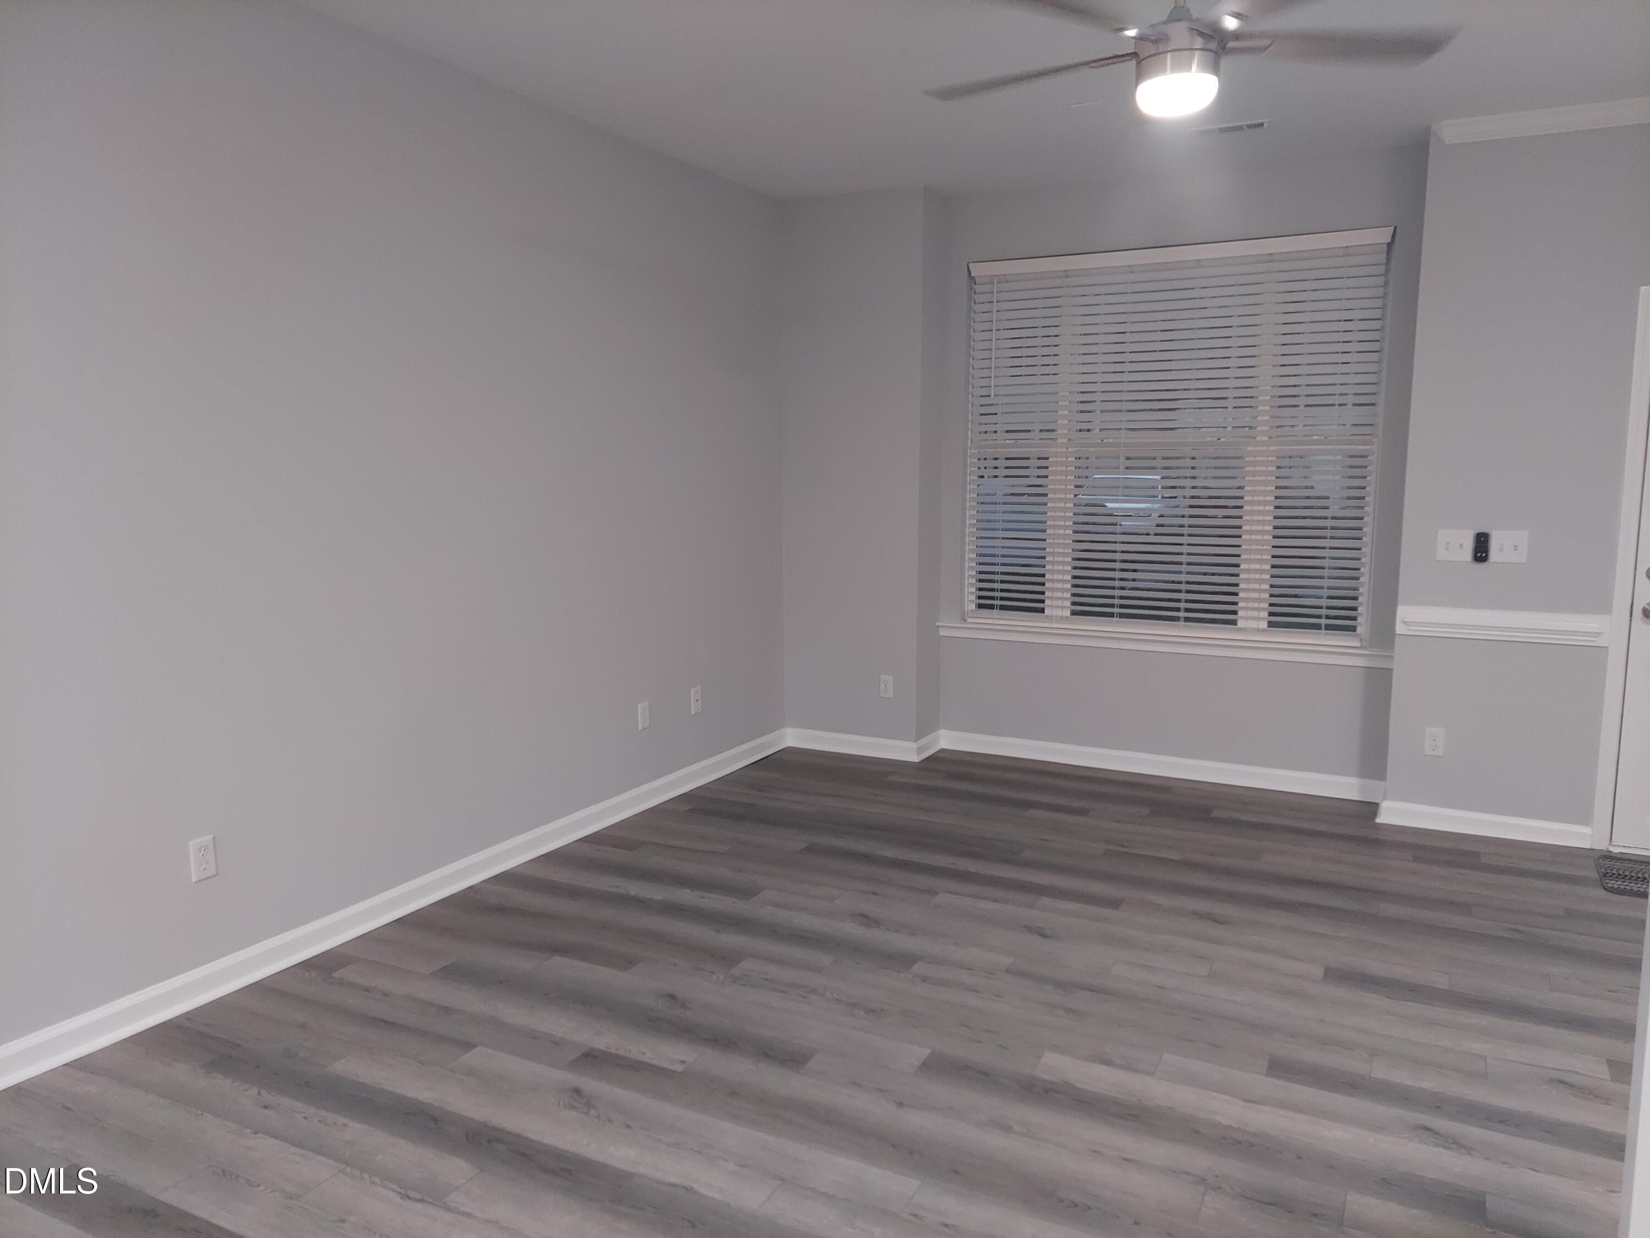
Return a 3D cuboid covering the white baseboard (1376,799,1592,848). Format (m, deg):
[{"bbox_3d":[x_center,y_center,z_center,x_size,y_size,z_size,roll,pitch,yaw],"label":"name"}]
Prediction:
[{"bbox_3d":[2.601,0.811,4.541,0.742,0.093,0.020,4,9,27],"label":"white baseboard"}]

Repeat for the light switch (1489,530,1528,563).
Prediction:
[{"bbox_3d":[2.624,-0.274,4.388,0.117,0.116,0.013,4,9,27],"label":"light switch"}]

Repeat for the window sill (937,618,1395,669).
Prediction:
[{"bbox_3d":[1.522,0.112,5.384,2.076,0.076,0.100,4,9,27],"label":"window sill"}]

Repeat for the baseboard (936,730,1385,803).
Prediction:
[{"bbox_3d":[1.514,0.688,5.447,2.076,0.093,0.020,4,9,27],"label":"baseboard"}]

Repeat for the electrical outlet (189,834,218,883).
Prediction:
[{"bbox_3d":[-1.677,0.650,3.093,0.008,0.115,0.071,4,9,27],"label":"electrical outlet"}]

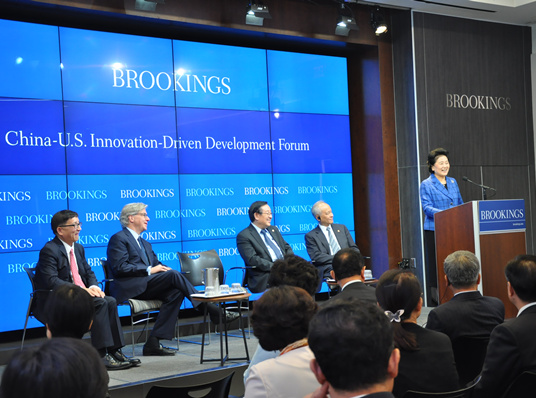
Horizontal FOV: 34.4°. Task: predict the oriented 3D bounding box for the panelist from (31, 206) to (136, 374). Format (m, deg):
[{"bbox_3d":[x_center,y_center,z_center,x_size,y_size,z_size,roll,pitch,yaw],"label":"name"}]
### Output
[{"bbox_3d":[-1.489,0.715,7.031,0.900,1.260,0.560,-4,-2,30],"label":"panelist"}]

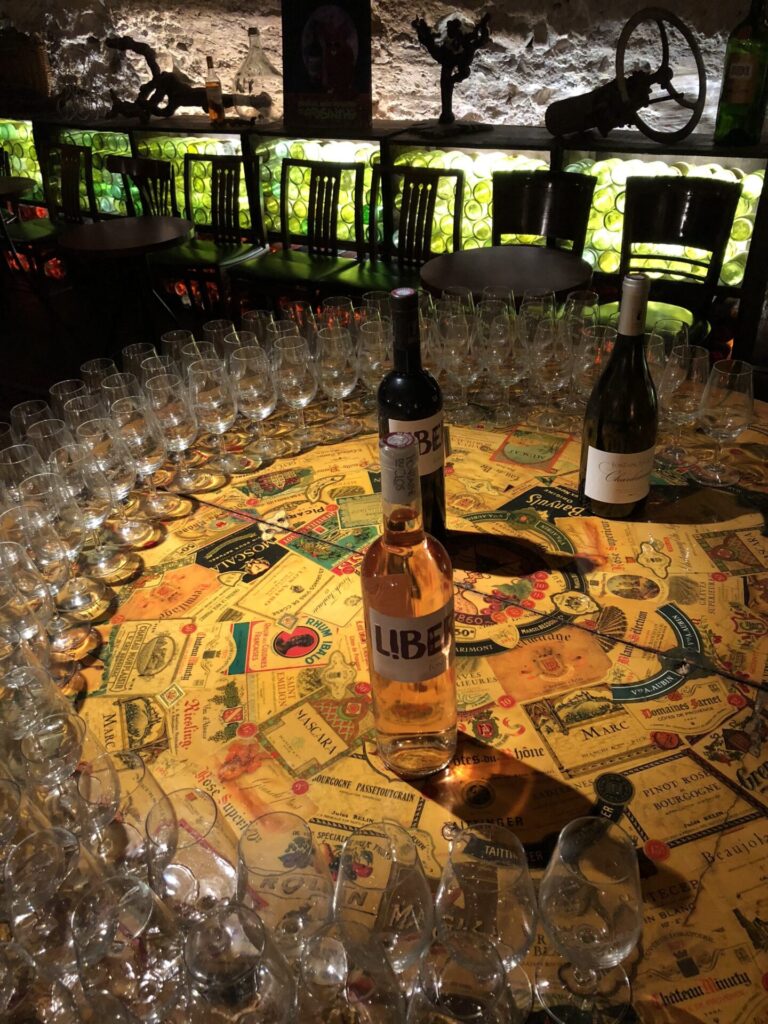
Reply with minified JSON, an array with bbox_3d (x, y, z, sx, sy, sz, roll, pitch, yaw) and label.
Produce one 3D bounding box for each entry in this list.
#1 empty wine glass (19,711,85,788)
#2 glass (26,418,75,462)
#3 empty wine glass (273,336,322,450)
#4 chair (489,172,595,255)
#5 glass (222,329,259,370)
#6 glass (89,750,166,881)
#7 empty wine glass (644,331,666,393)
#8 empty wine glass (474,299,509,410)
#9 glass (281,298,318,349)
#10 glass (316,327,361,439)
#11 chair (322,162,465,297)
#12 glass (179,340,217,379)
[{"bbox_3d":[-0.236,0.229,0.651,0.066,0.154,0.066,-5,34,0],"label":"empty wine glass"},{"bbox_3d":[-0.412,-0.040,1.069,0.066,0.154,0.066,-5,34,0],"label":"glass"},{"bbox_3d":[-0.129,-0.179,1.236,0.066,0.155,0.066,-4,33,0],"label":"empty wine glass"},{"bbox_3d":[0.531,-0.841,3.290,0.440,0.850,0.500,17,40,28],"label":"chair"},{"bbox_3d":[-0.205,-0.191,1.260,0.065,0.156,0.065,-4,34,0],"label":"glass"},{"bbox_3d":[-0.181,0.245,0.609,0.066,0.155,0.066,-3,34,2],"label":"glass"},{"bbox_3d":[0.361,-0.171,1.166,0.066,0.155,0.066,-3,34,2],"label":"empty wine glass"},{"bbox_3d":[0.170,-0.251,1.308,0.065,0.156,0.065,-4,34,0],"label":"empty wine glass"},{"bbox_3d":[-0.134,-0.261,1.364,0.066,0.155,0.066,-4,33,0],"label":"glass"},{"bbox_3d":[-0.068,-0.195,1.251,0.065,0.156,0.065,-4,34,0],"label":"glass"},{"bbox_3d":[0.044,-0.968,3.503,0.430,0.834,0.470,18,39,30],"label":"chair"},{"bbox_3d":[-0.262,-0.171,1.236,0.065,0.156,0.065,-4,34,0],"label":"glass"}]

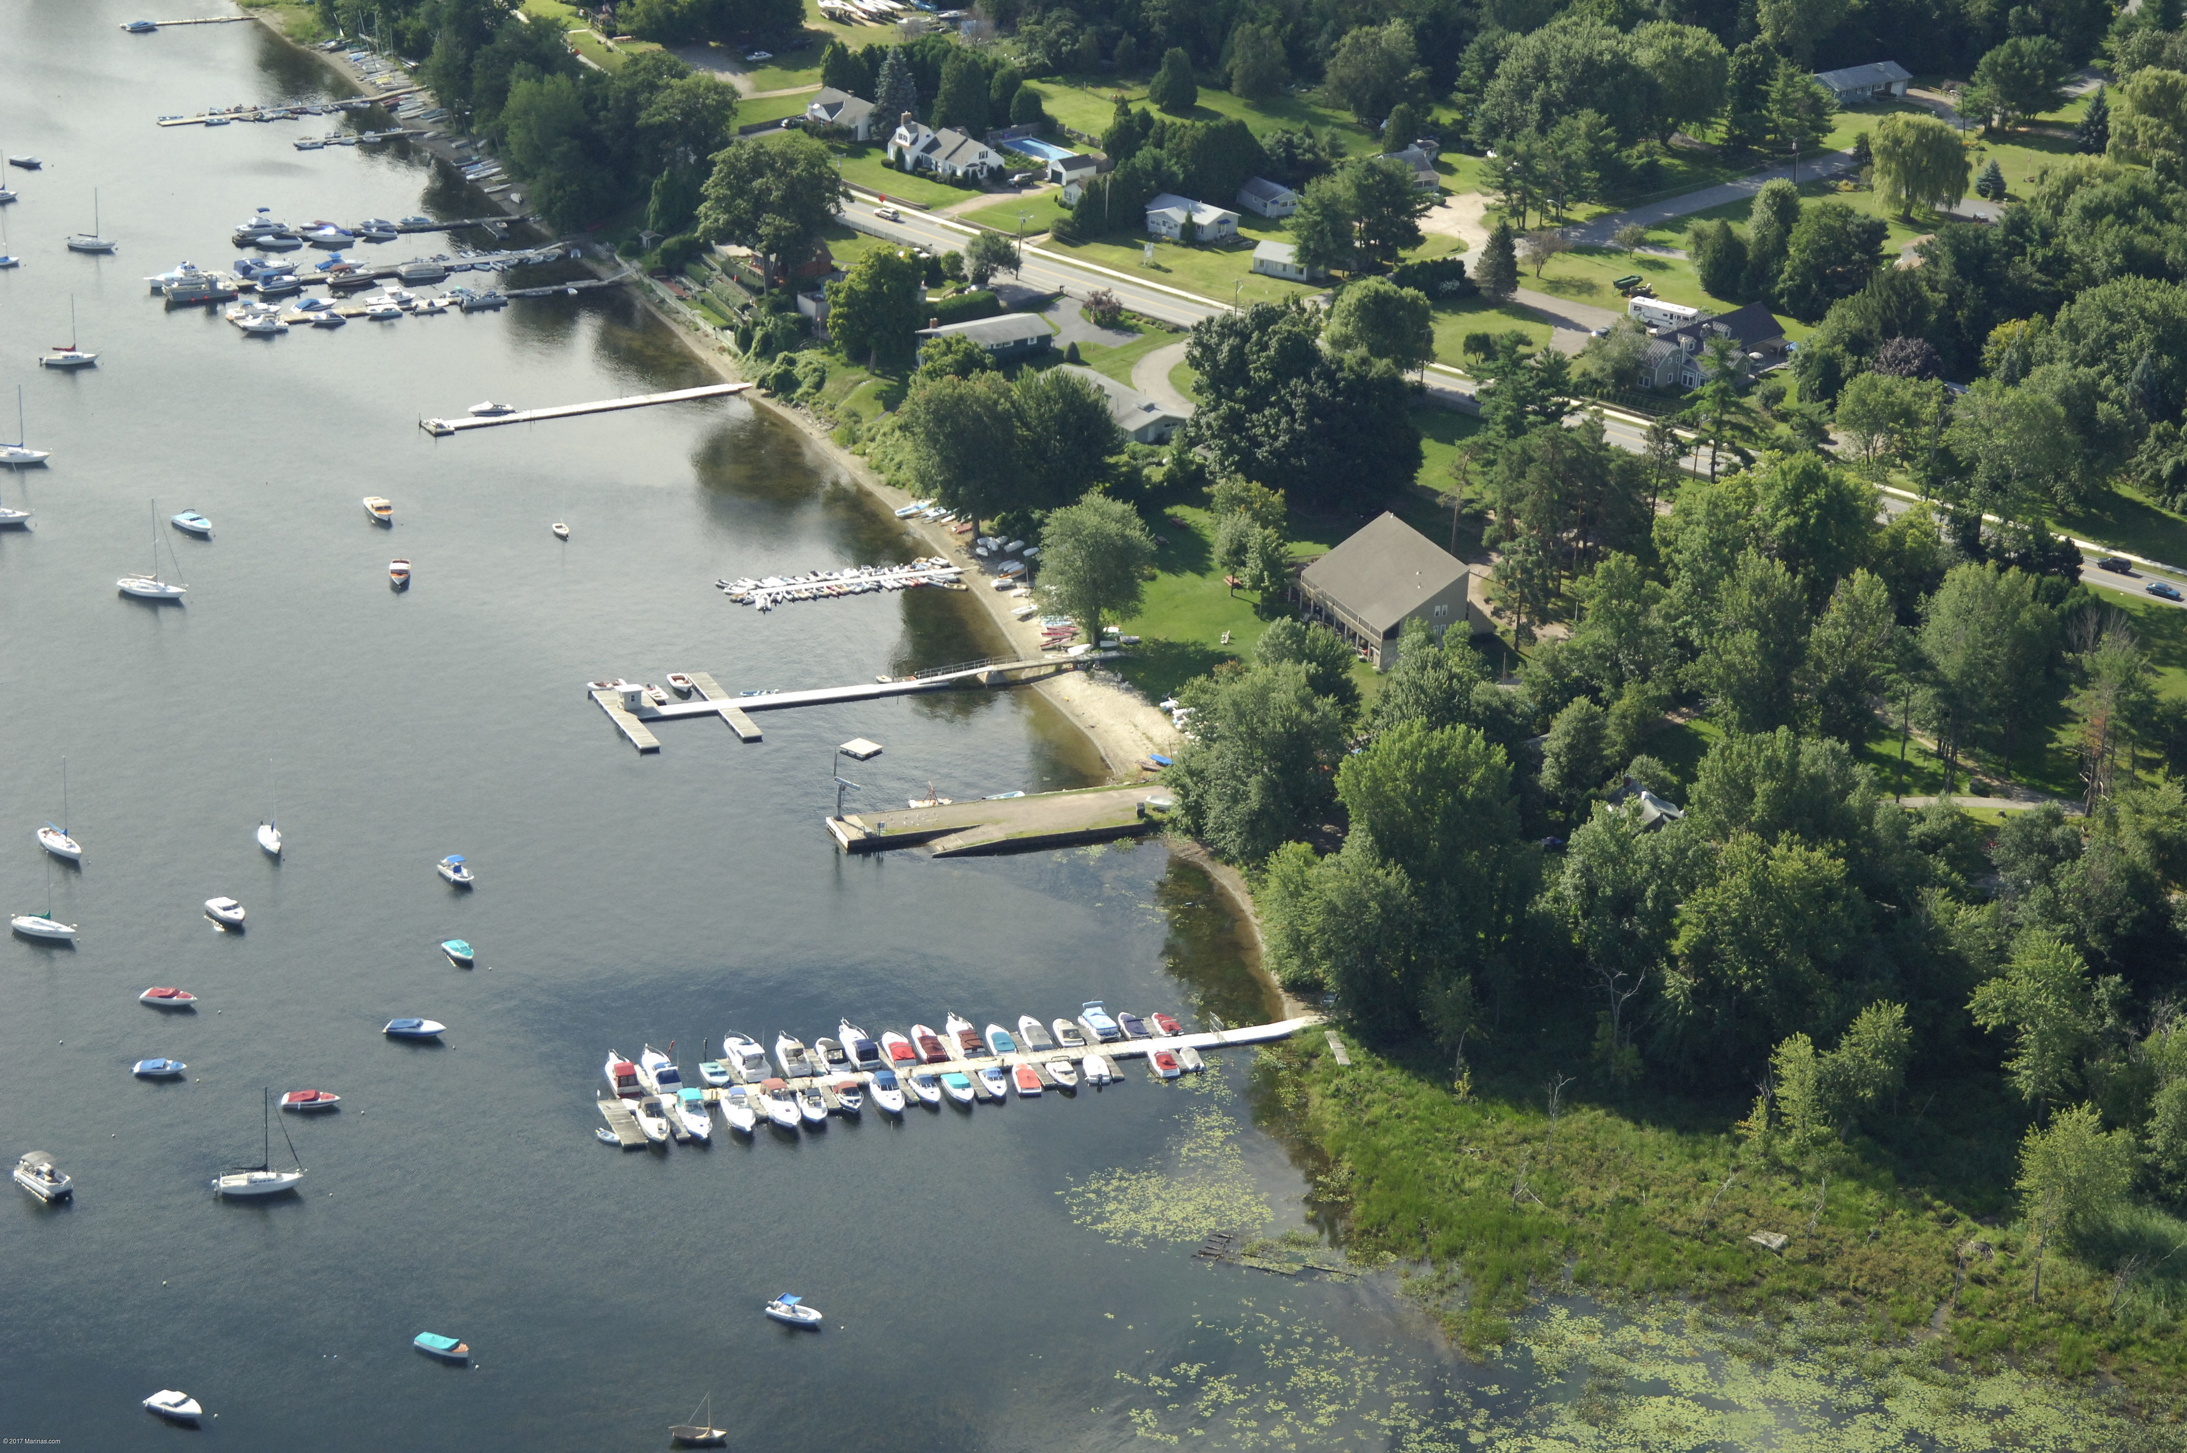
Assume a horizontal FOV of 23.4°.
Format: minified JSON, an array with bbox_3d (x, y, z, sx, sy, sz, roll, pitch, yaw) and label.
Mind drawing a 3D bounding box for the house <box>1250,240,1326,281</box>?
[{"bbox_3d":[32.830,-78.060,881.840,9.920,4.790,7.150,12,24,24],"label":"house"}]

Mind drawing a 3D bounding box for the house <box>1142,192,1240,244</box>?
[{"bbox_3d":[14.560,-79.900,829.170,14.010,4.110,10.480,19,27,37],"label":"house"}]

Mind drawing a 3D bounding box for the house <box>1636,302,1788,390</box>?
[{"bbox_3d":[91.640,-55.510,771.050,14.200,6.370,28.700,19,27,37],"label":"house"}]

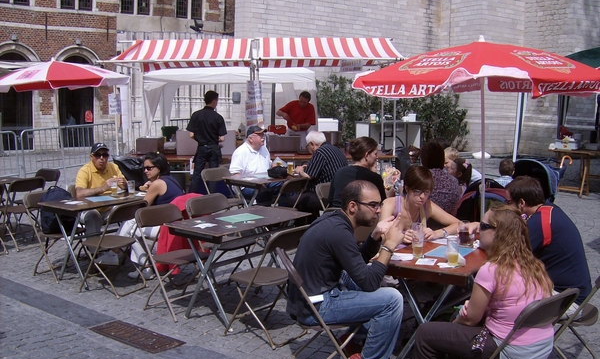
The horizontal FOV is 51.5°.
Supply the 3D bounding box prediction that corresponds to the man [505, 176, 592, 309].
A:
[{"bbox_3d":[1.433,0.591,3.886,0.820,1.190,0.560,5,9,35],"label":"man"}]

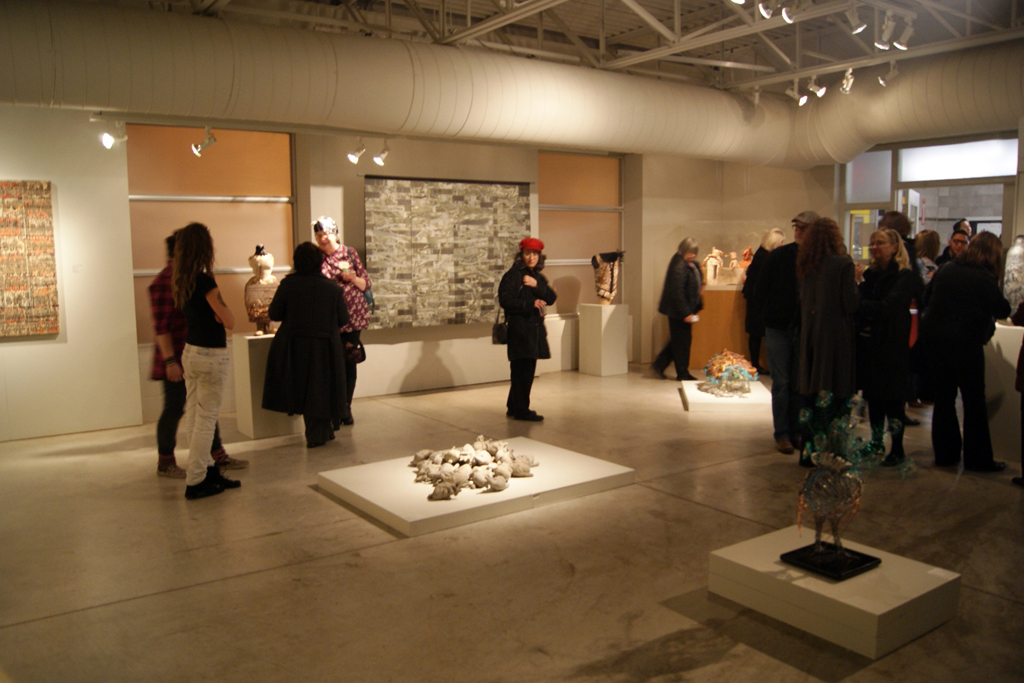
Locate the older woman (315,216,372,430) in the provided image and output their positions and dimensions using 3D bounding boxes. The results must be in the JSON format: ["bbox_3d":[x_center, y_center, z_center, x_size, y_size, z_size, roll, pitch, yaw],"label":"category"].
[{"bbox_3d":[-1.463,-0.145,6.630,0.500,1.831,0.420,2,6,25],"label":"older woman"}]

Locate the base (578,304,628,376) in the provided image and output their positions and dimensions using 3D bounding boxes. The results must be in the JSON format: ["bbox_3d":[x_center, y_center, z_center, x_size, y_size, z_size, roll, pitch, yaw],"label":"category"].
[{"bbox_3d":[1.182,-0.034,9.880,0.440,0.880,0.459,-4,7,-32],"label":"base"}]

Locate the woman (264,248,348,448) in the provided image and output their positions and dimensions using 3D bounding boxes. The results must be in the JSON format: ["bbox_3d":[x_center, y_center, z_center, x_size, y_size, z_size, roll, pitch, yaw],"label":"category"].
[{"bbox_3d":[-1.648,0.016,6.162,0.700,1.609,0.480,-2,6,-8],"label":"woman"}]

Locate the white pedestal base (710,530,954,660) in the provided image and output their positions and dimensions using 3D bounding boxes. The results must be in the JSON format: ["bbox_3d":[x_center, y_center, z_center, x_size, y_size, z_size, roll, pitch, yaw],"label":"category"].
[{"bbox_3d":[1.349,1.025,3.256,0.616,0.174,0.761,-5,7,-35],"label":"white pedestal base"}]

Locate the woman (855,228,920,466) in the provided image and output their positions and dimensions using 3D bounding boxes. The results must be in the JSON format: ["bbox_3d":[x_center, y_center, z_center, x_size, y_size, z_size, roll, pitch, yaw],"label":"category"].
[{"bbox_3d":[2.663,0.038,5.447,0.350,1.649,0.480,-4,7,-27],"label":"woman"}]

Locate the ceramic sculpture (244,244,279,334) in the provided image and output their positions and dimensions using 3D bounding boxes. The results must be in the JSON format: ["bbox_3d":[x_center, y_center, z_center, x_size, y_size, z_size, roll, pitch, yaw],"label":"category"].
[{"bbox_3d":[-2.110,-0.436,6.510,0.320,0.775,0.270,-4,7,-30],"label":"ceramic sculpture"}]

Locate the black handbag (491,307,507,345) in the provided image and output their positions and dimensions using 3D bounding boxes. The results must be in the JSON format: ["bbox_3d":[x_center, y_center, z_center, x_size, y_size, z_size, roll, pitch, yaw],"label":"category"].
[{"bbox_3d":[-0.106,-0.143,7.110,0.200,0.340,0.120,2,6,25],"label":"black handbag"}]

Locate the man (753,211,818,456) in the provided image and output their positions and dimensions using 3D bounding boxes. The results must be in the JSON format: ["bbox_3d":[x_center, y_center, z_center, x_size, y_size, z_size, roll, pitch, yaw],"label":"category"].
[{"bbox_3d":[2.101,-0.076,5.714,0.560,1.762,0.380,-1,6,-5],"label":"man"}]

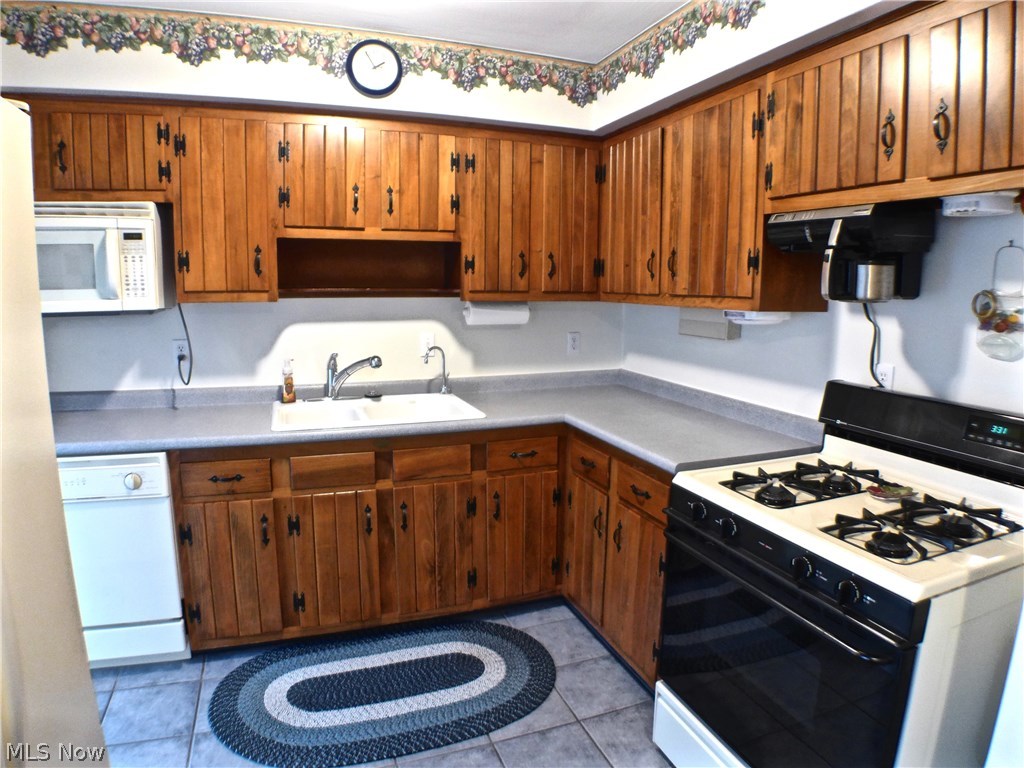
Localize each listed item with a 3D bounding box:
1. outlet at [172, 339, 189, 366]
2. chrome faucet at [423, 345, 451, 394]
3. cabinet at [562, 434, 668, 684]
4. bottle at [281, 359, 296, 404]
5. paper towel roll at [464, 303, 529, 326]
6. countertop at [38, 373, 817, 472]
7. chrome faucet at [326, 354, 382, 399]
[{"bbox_3d":[-1.366,-0.124,2.936,0.070,0.115,0.018,-3,9,-20],"label":"outlet"},{"bbox_3d":[-0.335,-0.056,3.192,0.045,0.232,0.145,6,10,33],"label":"chrome faucet"},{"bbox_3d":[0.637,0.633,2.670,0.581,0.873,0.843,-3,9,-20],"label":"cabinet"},{"bbox_3d":[-0.943,-0.013,2.991,0.060,0.195,0.055,-7,11,-43],"label":"bottle"},{"bbox_3d":[-0.074,-0.311,3.128,0.293,0.110,0.110,-3,9,-20],"label":"paper towel roll"},{"bbox_3d":[-0.470,0.143,2.527,2.720,0.120,1.457,-3,9,-20],"label":"countertop"},{"bbox_3d":[-0.674,-0.025,3.014,0.275,0.208,0.060,4,9,26],"label":"chrome faucet"}]

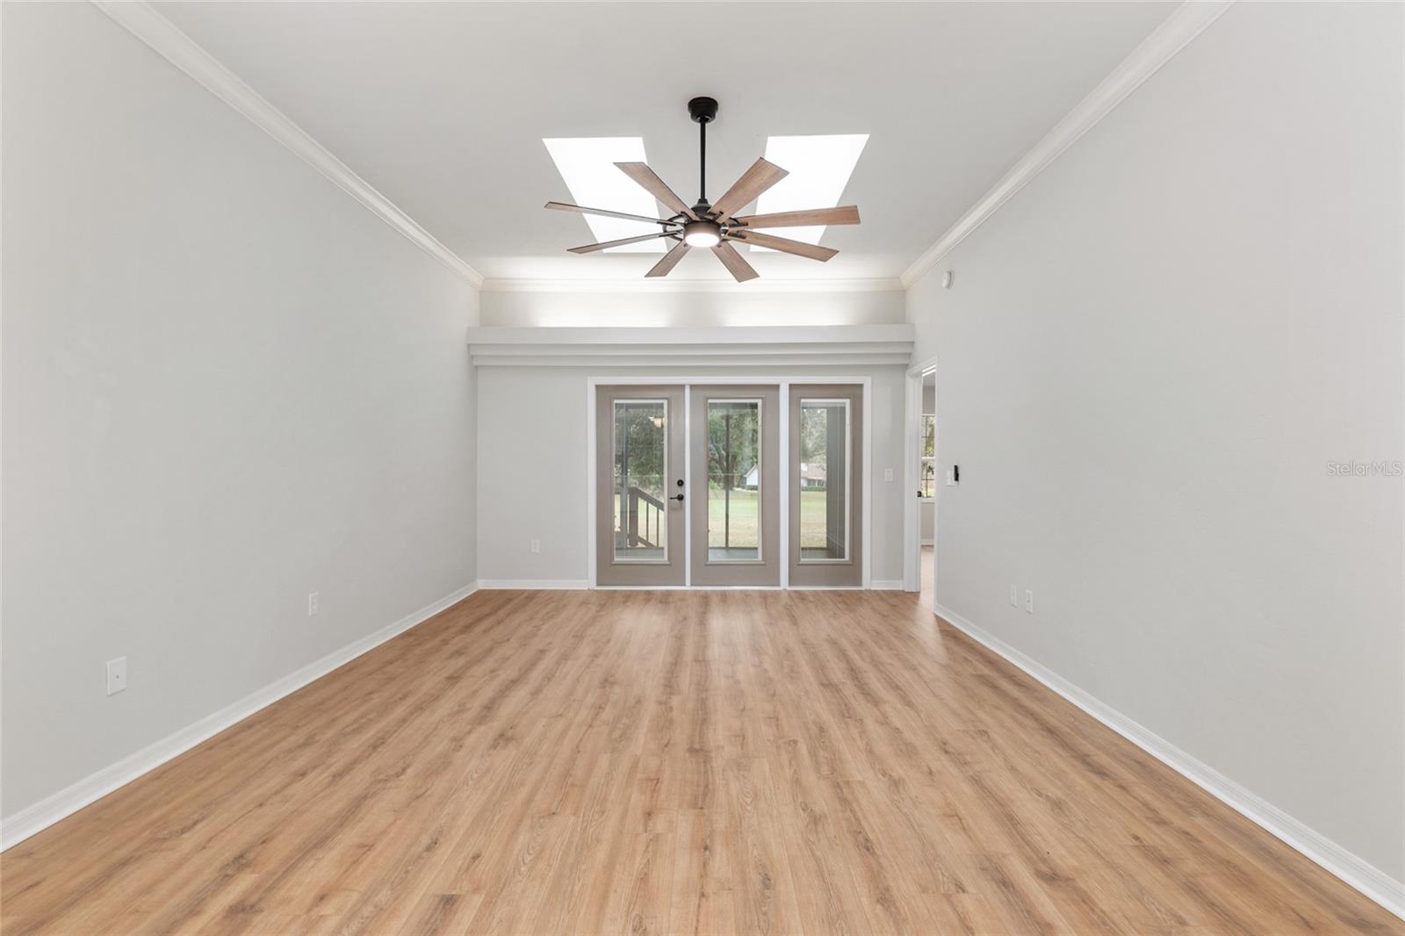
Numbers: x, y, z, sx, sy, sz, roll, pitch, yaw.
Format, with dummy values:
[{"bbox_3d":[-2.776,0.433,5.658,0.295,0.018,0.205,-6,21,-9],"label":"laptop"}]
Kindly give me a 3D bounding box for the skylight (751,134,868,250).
[{"bbox_3d":[0.660,-1.841,4.365,0.555,0.080,1.885,0,1,1],"label":"skylight"}]

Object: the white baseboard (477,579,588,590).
[{"bbox_3d":[-1.664,1.154,6.169,1.085,0.097,0.015,0,1,1],"label":"white baseboard"}]

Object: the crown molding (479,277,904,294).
[{"bbox_3d":[-0.109,-1.793,6.088,4.201,0.107,0.085,0,1,1],"label":"crown molding"}]

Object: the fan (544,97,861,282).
[{"bbox_3d":[0.002,-1.479,3.117,1.560,0.680,1.560,0,1,1],"label":"fan"}]

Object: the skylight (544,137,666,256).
[{"bbox_3d":[-0.587,-1.841,4.394,0.551,0.080,1.893,0,1,1],"label":"skylight"}]

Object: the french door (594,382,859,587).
[{"bbox_3d":[0.270,0.154,6.184,2.783,2.097,0.130,0,1,1],"label":"french door"}]

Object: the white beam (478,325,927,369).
[{"bbox_3d":[-0.110,-1.162,6.003,4.201,0.353,0.267,0,1,1],"label":"white beam"}]

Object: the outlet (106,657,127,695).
[{"bbox_3d":[-2.250,0.801,2.402,0.008,0.124,0.078,0,1,1],"label":"outlet"}]

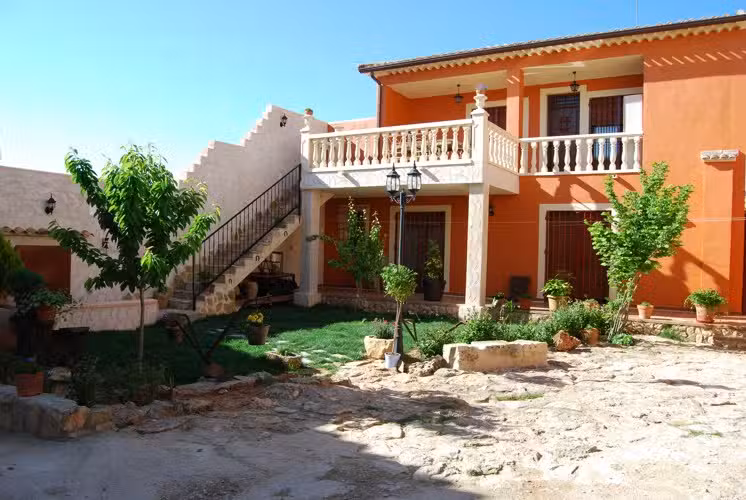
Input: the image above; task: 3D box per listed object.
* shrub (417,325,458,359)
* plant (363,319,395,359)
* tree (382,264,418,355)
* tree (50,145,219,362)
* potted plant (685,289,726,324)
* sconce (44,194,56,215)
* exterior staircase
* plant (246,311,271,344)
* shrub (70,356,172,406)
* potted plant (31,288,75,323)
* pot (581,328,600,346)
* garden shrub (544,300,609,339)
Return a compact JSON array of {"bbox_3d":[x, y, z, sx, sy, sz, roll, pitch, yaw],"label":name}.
[{"bbox_3d":[0.915,1.294,7.950,0.596,0.418,0.566,1,1,7],"label":"shrub"},{"bbox_3d":[0.080,1.214,7.750,0.449,0.532,0.405,2,1,26],"label":"plant"},{"bbox_3d":[0.324,0.736,7.050,0.459,1.157,0.459,1,1,3],"label":"tree"},{"bbox_3d":[-2.628,0.100,6.150,1.820,2.440,1.750,1,1,-23],"label":"tree"},{"bbox_3d":[5.993,0.998,10.100,0.660,0.610,0.640,2,1,26],"label":"potted plant"},{"bbox_3d":[-5.668,-0.800,9.850,0.210,0.370,0.160,2,1,27],"label":"sconce"},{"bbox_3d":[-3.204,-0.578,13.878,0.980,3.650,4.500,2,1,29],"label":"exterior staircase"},{"bbox_3d":[-1.731,1.158,8.400,0.370,0.500,0.360,1,1,-12],"label":"plant"},{"bbox_3d":[-2.379,1.154,5.300,0.880,0.380,0.600,1,1,-6],"label":"shrub"},{"bbox_3d":[-4.461,0.762,7.800,0.550,0.460,0.500,2,1,26],"label":"potted plant"},{"bbox_3d":[3.571,1.423,9.200,0.310,0.280,0.310,2,1,21],"label":"pot"},{"bbox_3d":[3.549,1.218,9.750,1.050,0.680,0.850,2,1,26],"label":"garden shrub"}]

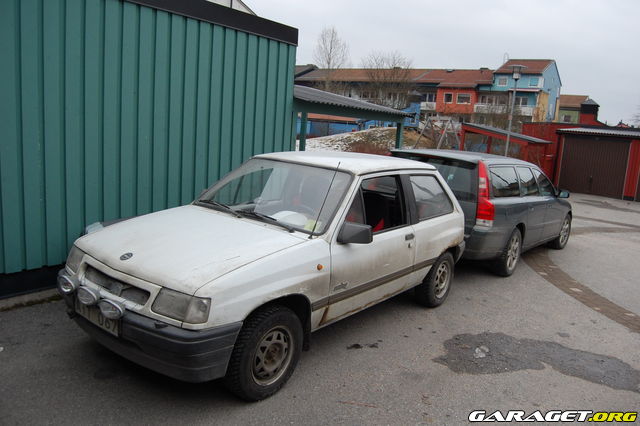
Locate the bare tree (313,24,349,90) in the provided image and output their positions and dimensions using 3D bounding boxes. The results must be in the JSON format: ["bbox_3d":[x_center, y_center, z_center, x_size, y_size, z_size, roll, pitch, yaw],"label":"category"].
[{"bbox_3d":[1.030,-15.700,55.000,4.200,11.500,4.200,4,9,0],"label":"bare tree"}]

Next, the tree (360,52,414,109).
[{"bbox_3d":[6.930,-12.900,50.000,5.600,8.200,5.600,4,9,0],"label":"tree"}]

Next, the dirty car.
[{"bbox_3d":[-0.107,0.180,3.905,1.570,1.370,3.630,12,12,36],"label":"dirty car"}]

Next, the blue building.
[{"bbox_3d":[24.200,-13.200,57.500,7.000,8.600,8.500,10,11,32],"label":"blue building"}]

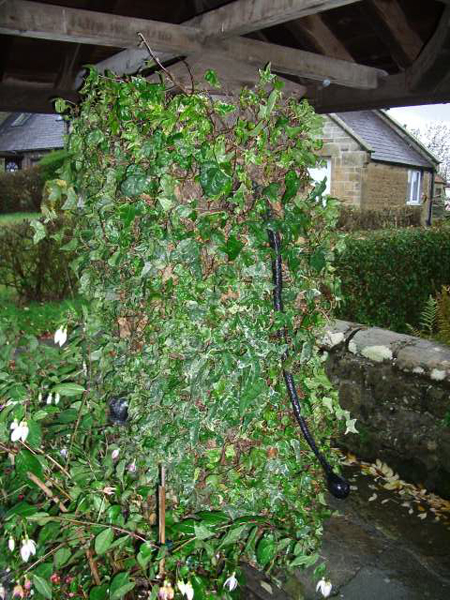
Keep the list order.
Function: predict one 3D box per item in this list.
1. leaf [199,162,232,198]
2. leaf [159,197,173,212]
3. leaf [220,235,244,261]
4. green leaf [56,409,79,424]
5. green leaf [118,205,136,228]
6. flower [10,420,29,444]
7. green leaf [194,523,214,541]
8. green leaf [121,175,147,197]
[{"bbox_3d":[-0.028,-0.354,1.800,0.099,0.105,0.035,2,8,3],"label":"leaf"},{"bbox_3d":[-0.176,-0.283,1.800,0.041,0.046,0.020,2,8,3],"label":"leaf"},{"bbox_3d":[0.022,-0.154,1.780,0.069,0.075,0.030,2,8,3],"label":"leaf"},{"bbox_3d":[-0.382,0.282,1.470,0.052,0.038,0.028,2,8,3],"label":"green leaf"},{"bbox_3d":[-0.289,-0.248,1.800,0.052,0.070,0.028,2,8,3],"label":"green leaf"},{"bbox_3d":[-0.457,0.293,1.350,0.039,0.048,0.037,2,8,3],"label":"flower"},{"bbox_3d":[-0.053,0.603,1.580,0.051,0.046,0.025,2,8,3],"label":"green leaf"},{"bbox_3d":[-0.272,-0.340,1.800,0.076,0.064,0.030,2,8,3],"label":"green leaf"}]

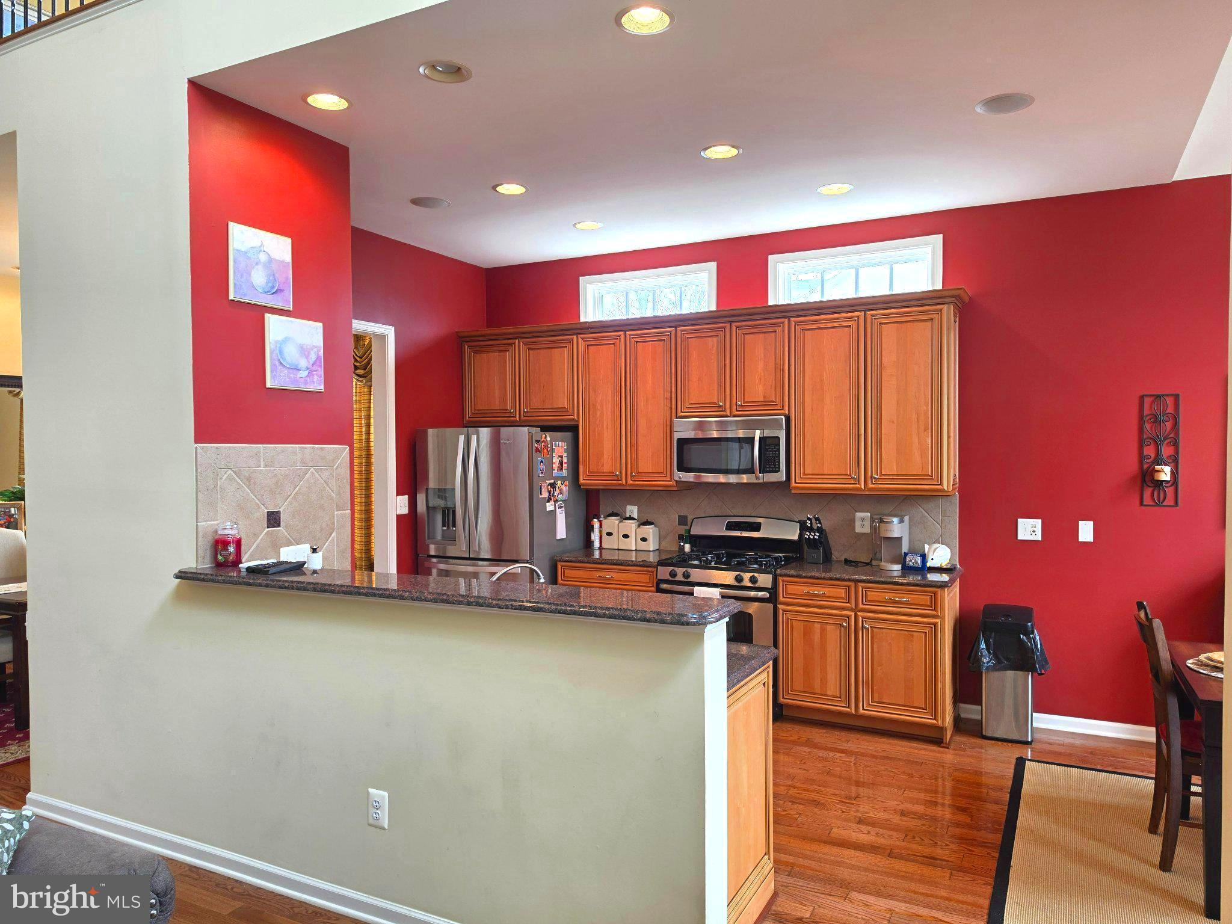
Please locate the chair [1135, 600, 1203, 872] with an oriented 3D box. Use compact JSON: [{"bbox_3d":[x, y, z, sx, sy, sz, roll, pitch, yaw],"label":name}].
[{"bbox_3d":[2.367,1.089,3.215,0.530,0.980,0.450,0,1,28],"label":"chair"}]

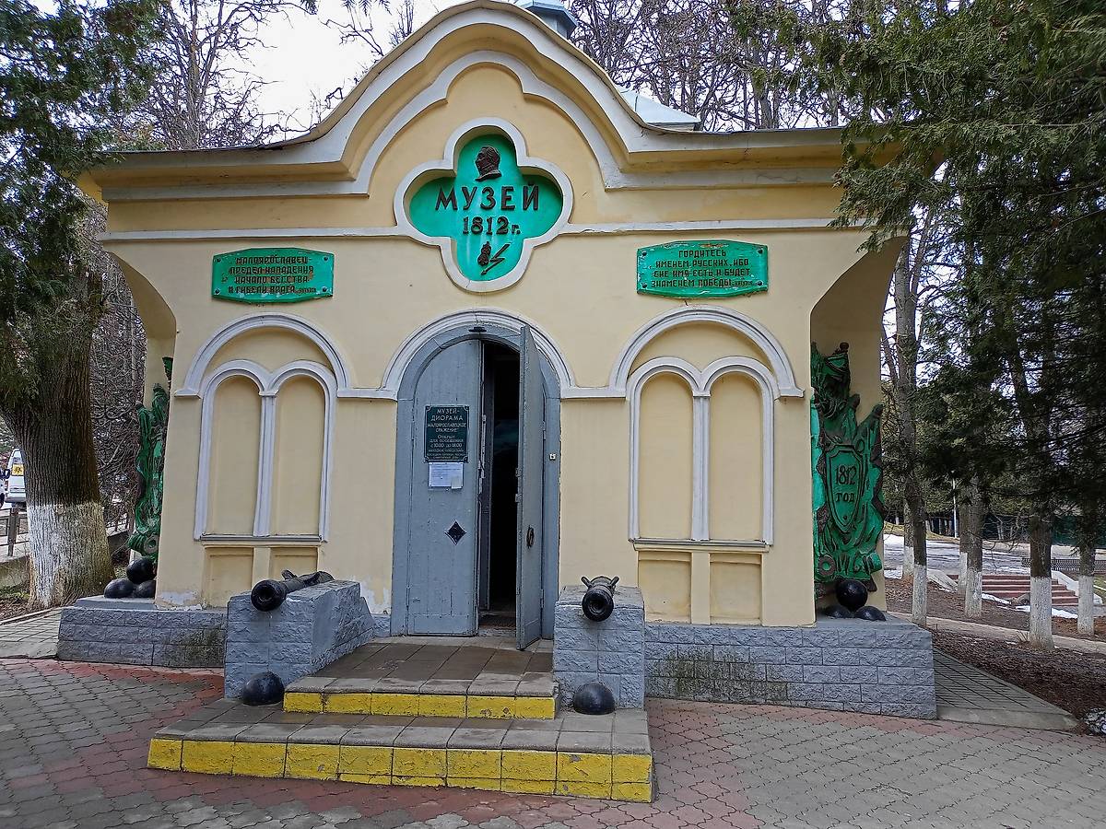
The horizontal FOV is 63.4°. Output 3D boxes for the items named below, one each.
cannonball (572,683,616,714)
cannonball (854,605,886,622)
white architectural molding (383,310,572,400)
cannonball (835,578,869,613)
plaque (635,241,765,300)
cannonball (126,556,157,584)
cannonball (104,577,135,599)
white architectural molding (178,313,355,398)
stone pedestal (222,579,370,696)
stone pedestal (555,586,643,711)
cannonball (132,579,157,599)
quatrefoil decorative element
[{"bbox_3d":[0.275,1.784,5.687,0.270,0.190,0.270,0,-6,5],"label":"cannonball"},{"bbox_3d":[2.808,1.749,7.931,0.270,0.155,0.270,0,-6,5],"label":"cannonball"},{"bbox_3d":[-0.667,-0.543,7.912,1.740,0.810,0.110,0,-7,5],"label":"white architectural molding"},{"bbox_3d":[2.545,1.533,7.611,0.272,0.272,0.272,0,-4,5],"label":"cannonball"},{"bbox_3d":[1.252,-1.225,7.550,1.093,0.505,0.053,0,-4,5],"label":"plaque"},{"bbox_3d":[-3.859,1.463,8.393,0.272,0.272,0.272,0,-4,5],"label":"cannonball"},{"bbox_3d":[-4.187,1.675,8.642,0.270,0.195,0.270,0,-6,5],"label":"cannonball"},{"bbox_3d":[-2.573,-0.529,8.069,1.635,0.775,0.110,0,-7,5],"label":"white architectural molding"},{"bbox_3d":[-1.847,1.631,6.722,0.590,0.665,1.500,0,-6,5],"label":"stone pedestal"},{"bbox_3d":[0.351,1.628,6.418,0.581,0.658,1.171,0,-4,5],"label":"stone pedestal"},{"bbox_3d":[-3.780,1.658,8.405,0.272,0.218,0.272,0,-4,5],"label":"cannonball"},{"bbox_3d":[-0.609,-1.833,7.951,1.594,1.573,0.200,0,-5,5],"label":"quatrefoil decorative element"}]

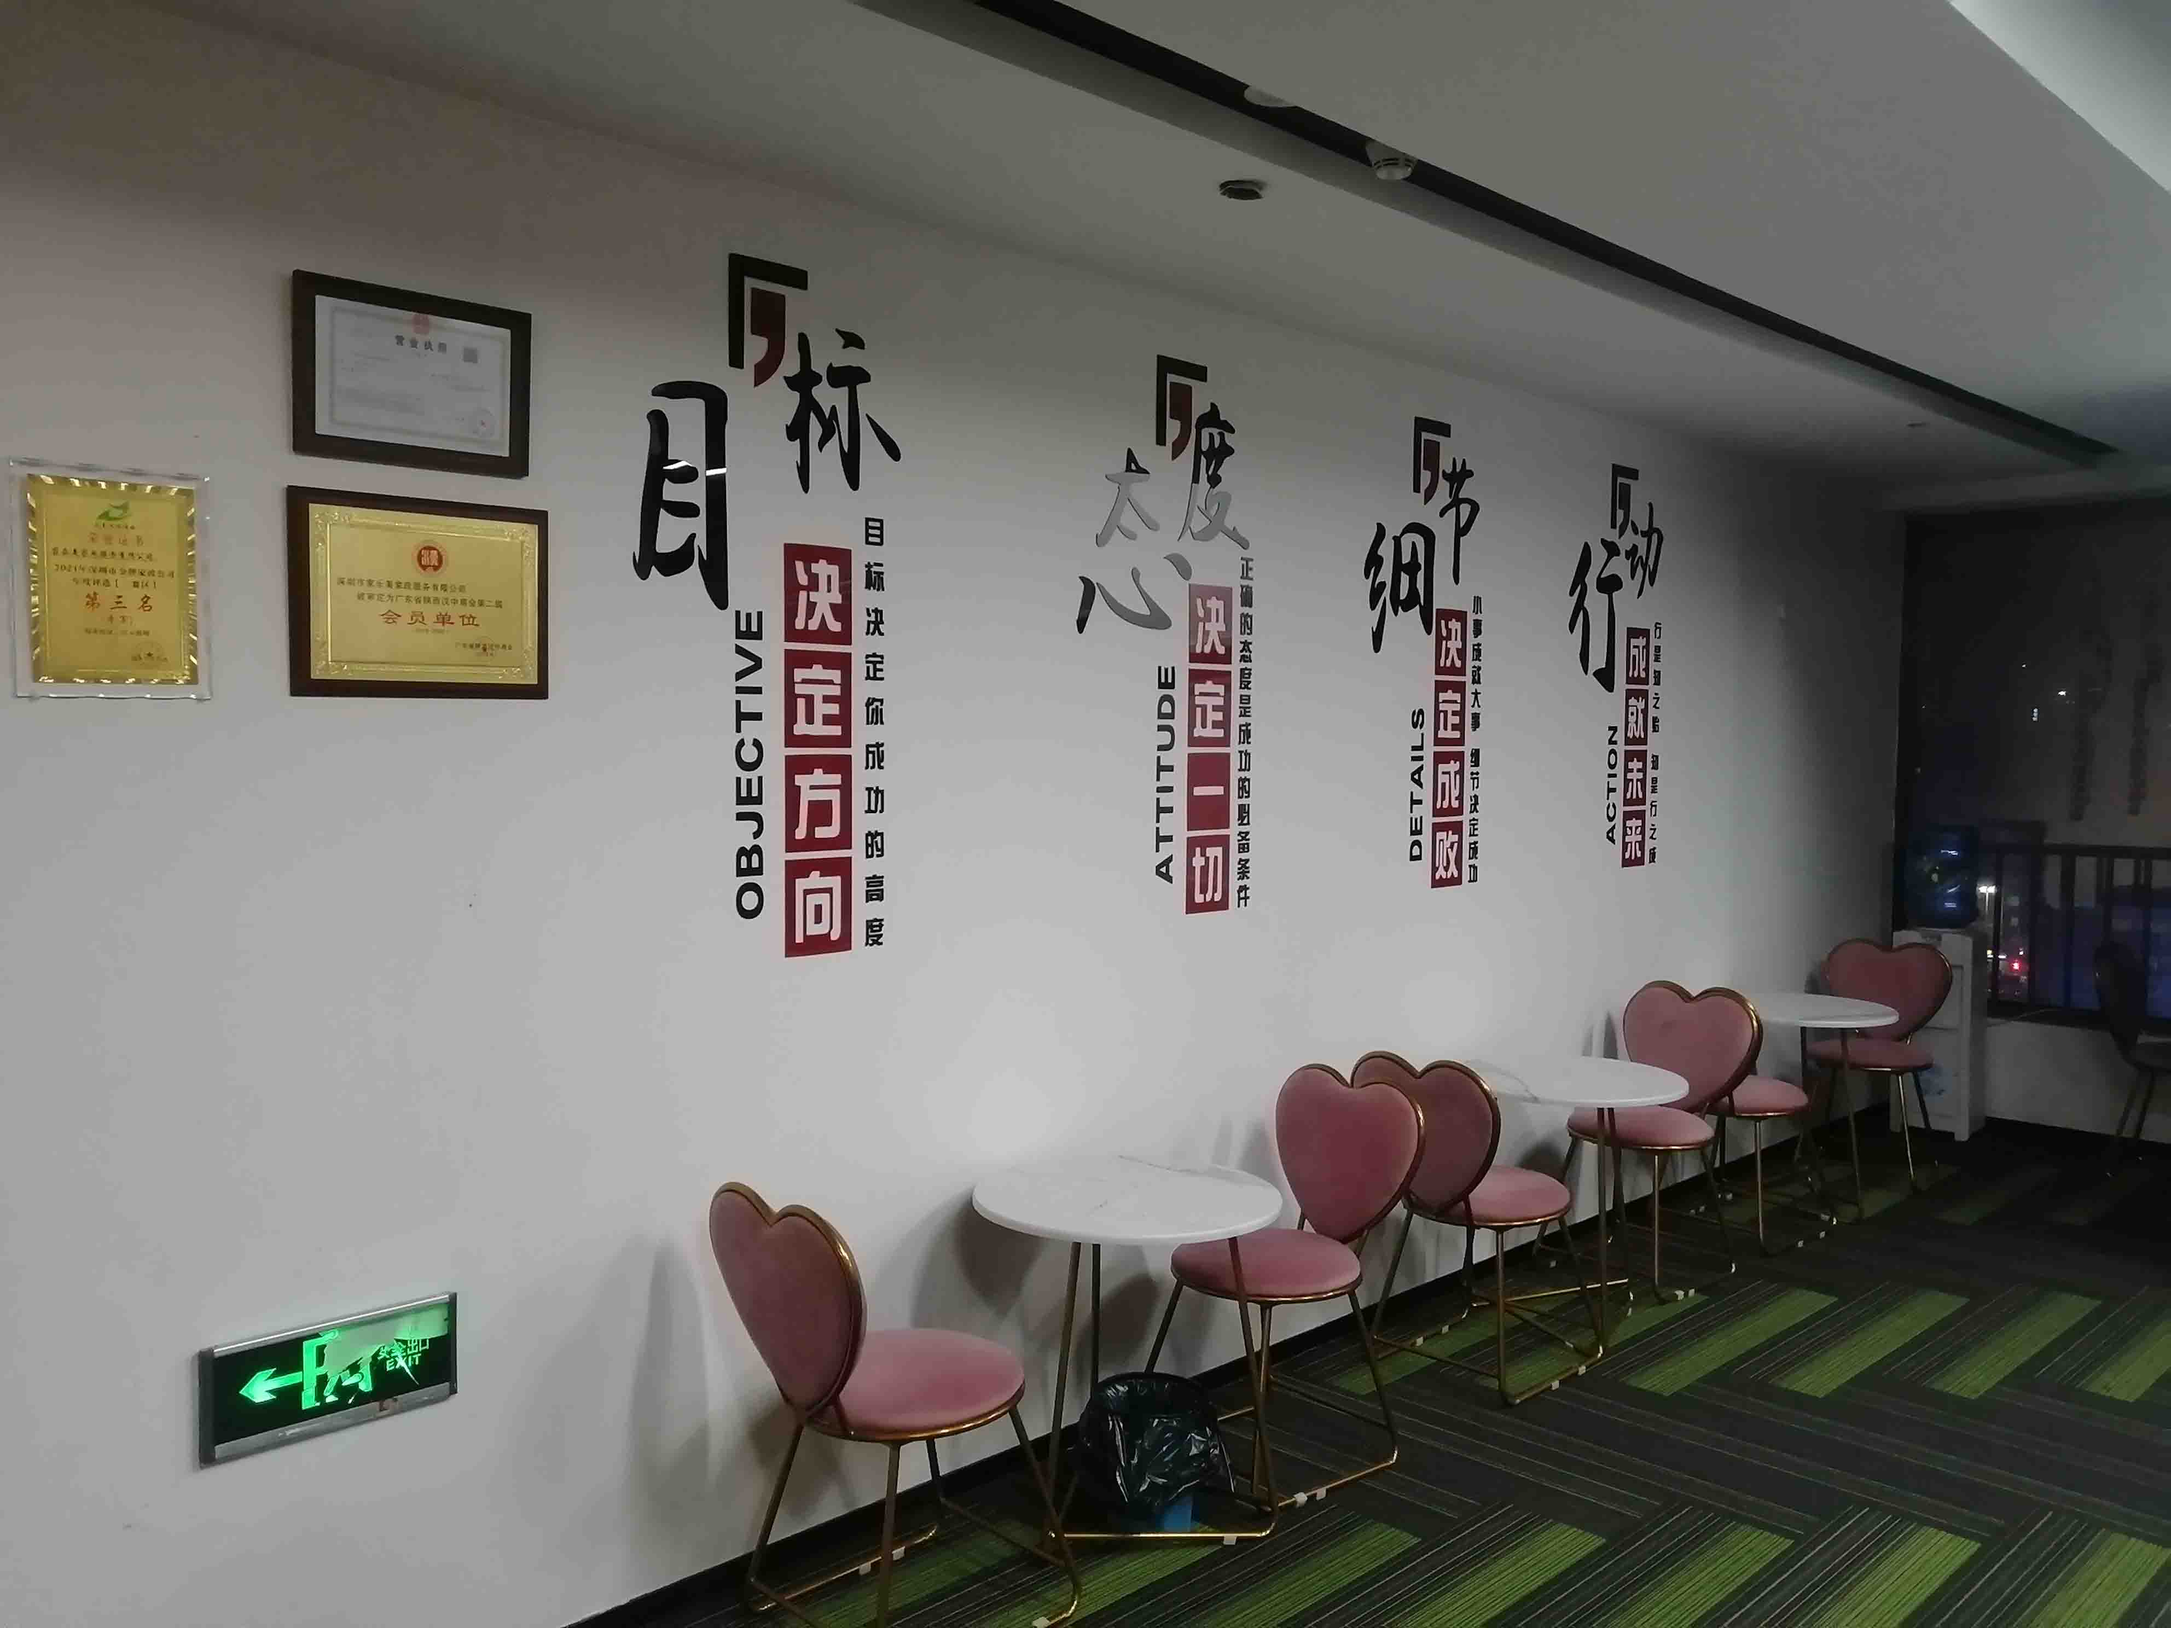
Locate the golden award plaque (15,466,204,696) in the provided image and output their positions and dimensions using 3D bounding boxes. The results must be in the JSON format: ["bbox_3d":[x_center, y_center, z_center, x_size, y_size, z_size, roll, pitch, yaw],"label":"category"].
[{"bbox_3d":[-1.302,-0.307,2.184,0.232,0.305,0.020,-2,4,-44],"label":"golden award plaque"}]

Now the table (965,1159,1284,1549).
[{"bbox_3d":[0.075,1.060,3.156,0.600,0.661,0.600,0,3,0],"label":"table"}]

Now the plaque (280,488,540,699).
[{"bbox_3d":[-1.002,-0.325,2.469,0.390,0.298,0.020,-2,4,-44],"label":"plaque"}]

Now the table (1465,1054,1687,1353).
[{"bbox_3d":[1.284,1.013,4.327,0.590,0.640,0.590,0,3,0],"label":"table"}]

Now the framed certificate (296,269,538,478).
[{"bbox_3d":[-1.005,-0.650,2.446,0.350,0.256,0.022,-2,4,-44],"label":"framed certificate"}]

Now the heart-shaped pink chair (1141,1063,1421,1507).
[{"bbox_3d":[0.409,0.973,3.474,0.510,0.810,0.420,-2,3,-40],"label":"heart-shaped pink chair"}]

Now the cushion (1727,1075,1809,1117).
[{"bbox_3d":[2.055,0.874,5.129,0.425,0.055,0.425,-2,4,-44],"label":"cushion"}]

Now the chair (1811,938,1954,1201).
[{"bbox_3d":[2.803,0.876,5.822,0.420,0.810,0.510,2,3,37],"label":"chair"}]

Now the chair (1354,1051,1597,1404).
[{"bbox_3d":[0.958,0.954,3.996,0.565,0.786,0.430,-2,4,-44],"label":"chair"}]

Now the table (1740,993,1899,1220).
[{"bbox_3d":[2.337,0.970,5.354,0.600,0.661,0.600,-2,4,-44],"label":"table"}]

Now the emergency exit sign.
[{"bbox_3d":[-1.122,0.833,2.430,0.364,0.163,0.028,-2,4,-44],"label":"emergency exit sign"}]

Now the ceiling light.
[{"bbox_3d":[0.558,-1.196,2.980,0.105,0.055,0.105,0,3,0],"label":"ceiling light"}]

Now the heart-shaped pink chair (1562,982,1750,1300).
[{"bbox_3d":[1.629,0.921,4.721,0.510,0.810,0.420,-2,3,-43],"label":"heart-shaped pink chair"}]

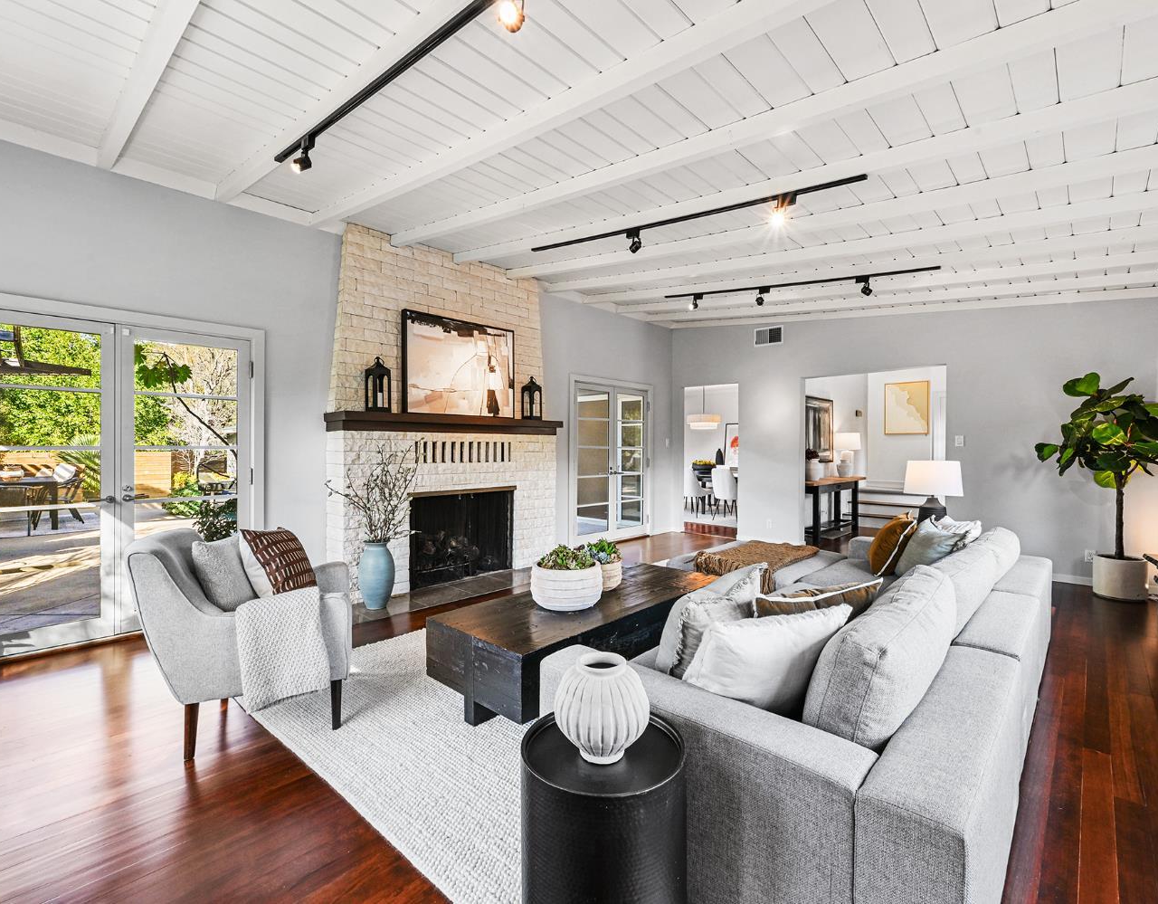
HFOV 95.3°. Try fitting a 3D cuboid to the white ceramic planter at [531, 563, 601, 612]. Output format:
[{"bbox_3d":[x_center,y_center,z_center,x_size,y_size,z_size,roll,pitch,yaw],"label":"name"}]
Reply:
[{"bbox_3d":[-0.067,0.712,2.861,0.385,0.220,0.385,0,0,0],"label":"white ceramic planter"}]

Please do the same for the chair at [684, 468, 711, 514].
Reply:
[{"bbox_3d":[2.100,0.773,9.751,0.570,0.880,0.530,0,0,-22],"label":"chair"}]

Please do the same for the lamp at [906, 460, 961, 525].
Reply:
[{"bbox_3d":[2.841,0.377,4.221,0.410,0.620,0.410,0,0,43],"label":"lamp"}]

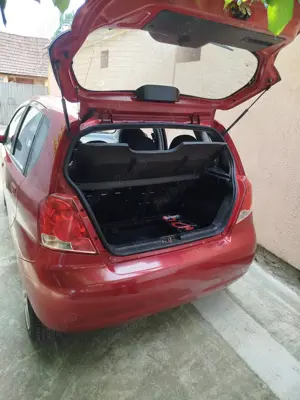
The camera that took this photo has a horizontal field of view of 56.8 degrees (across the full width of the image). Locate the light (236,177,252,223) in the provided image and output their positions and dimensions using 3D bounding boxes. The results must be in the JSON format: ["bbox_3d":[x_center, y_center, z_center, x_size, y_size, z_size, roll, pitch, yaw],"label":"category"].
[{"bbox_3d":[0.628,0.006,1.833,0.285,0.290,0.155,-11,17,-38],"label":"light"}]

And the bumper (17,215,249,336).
[{"bbox_3d":[0.102,0.370,1.697,1.610,0.455,0.400,-6,14,-21],"label":"bumper"}]

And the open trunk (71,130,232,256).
[{"bbox_3d":[0.015,-0.119,1.790,1.091,0.682,0.616,-6,14,-21],"label":"open trunk"}]

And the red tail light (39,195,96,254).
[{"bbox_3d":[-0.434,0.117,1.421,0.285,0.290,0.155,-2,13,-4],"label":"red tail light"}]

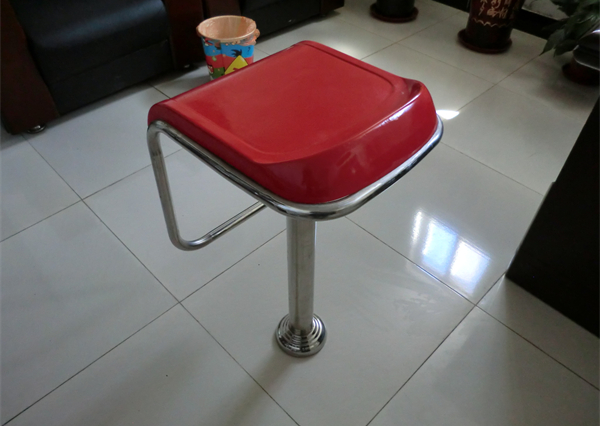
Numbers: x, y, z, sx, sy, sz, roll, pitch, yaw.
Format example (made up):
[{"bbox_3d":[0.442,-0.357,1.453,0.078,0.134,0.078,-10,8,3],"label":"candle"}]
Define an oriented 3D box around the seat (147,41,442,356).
[{"bbox_3d":[-0.012,0.068,1.019,0.350,0.730,0.370,-34,55,-30],"label":"seat"}]

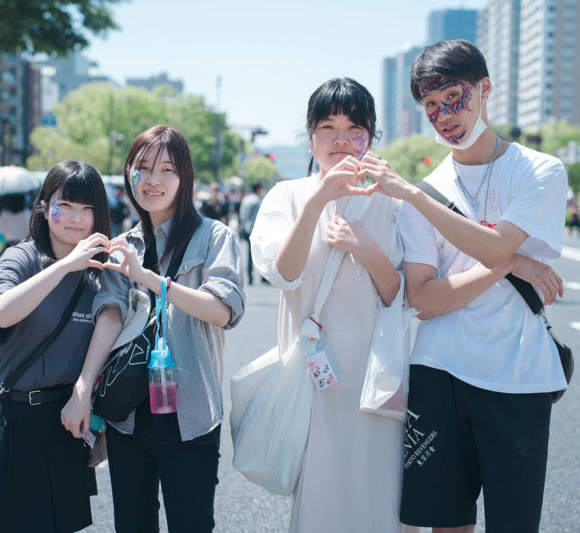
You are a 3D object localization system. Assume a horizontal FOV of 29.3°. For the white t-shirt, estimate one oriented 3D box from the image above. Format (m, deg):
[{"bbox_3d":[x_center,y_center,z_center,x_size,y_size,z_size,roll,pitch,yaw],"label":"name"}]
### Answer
[{"bbox_3d":[0.484,0.003,2.780,0.430,0.620,0.300,0,4,24],"label":"white t-shirt"}]

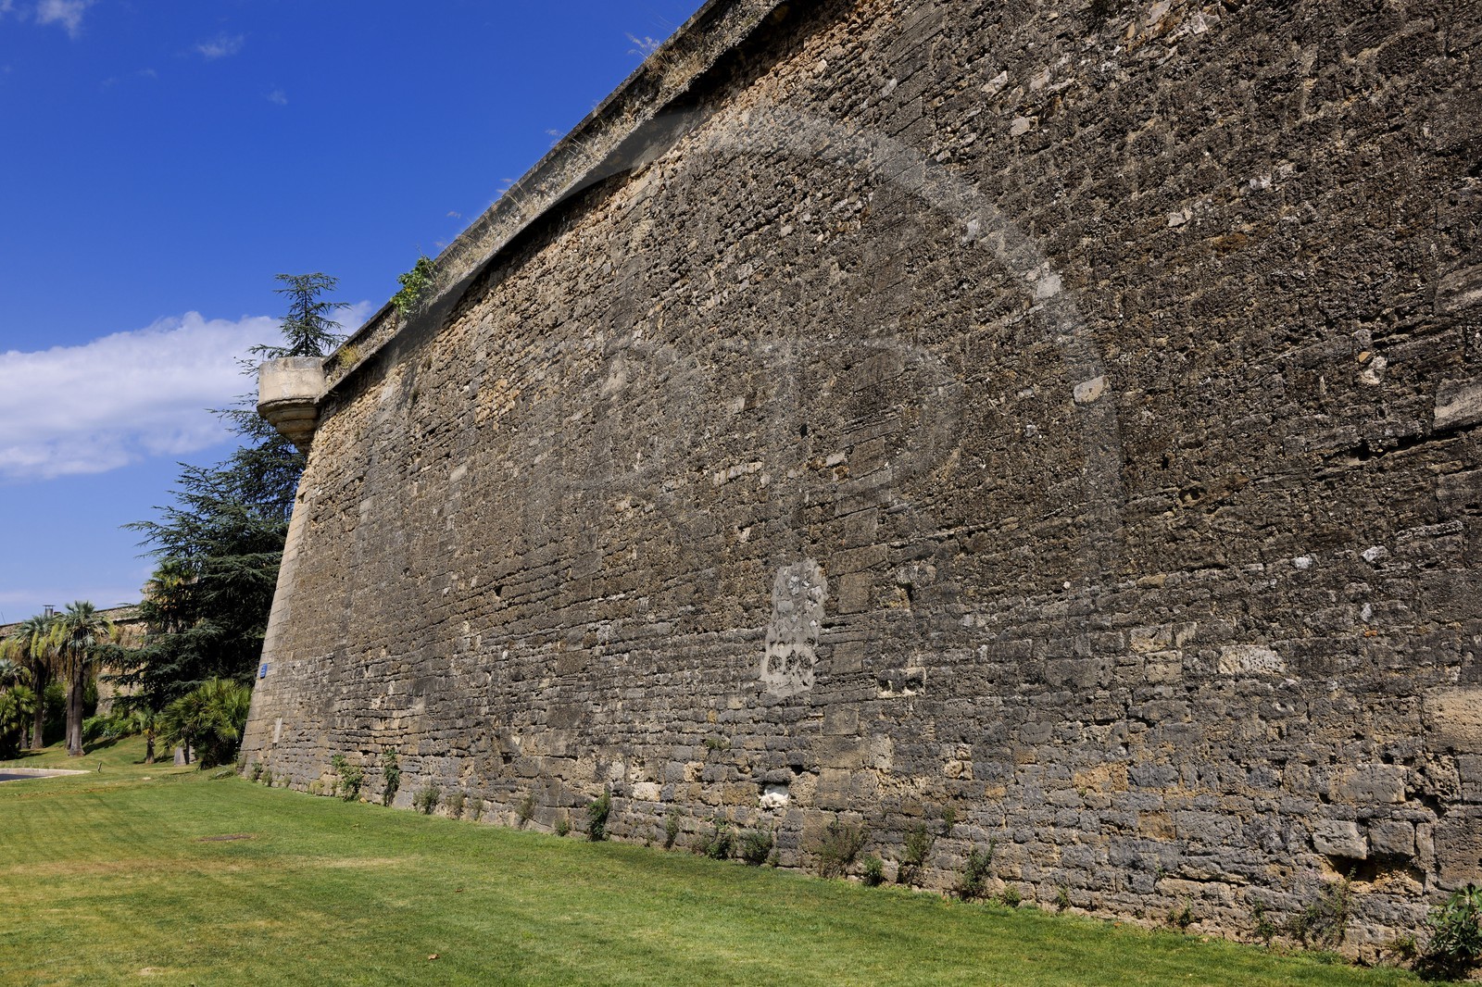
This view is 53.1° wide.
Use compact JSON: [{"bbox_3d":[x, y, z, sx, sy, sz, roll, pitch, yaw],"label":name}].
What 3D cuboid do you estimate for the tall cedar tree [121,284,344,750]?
[{"bbox_3d":[-20.071,0.809,60.672,10.800,19.970,10.500,-1,-9,0],"label":"tall cedar tree"}]

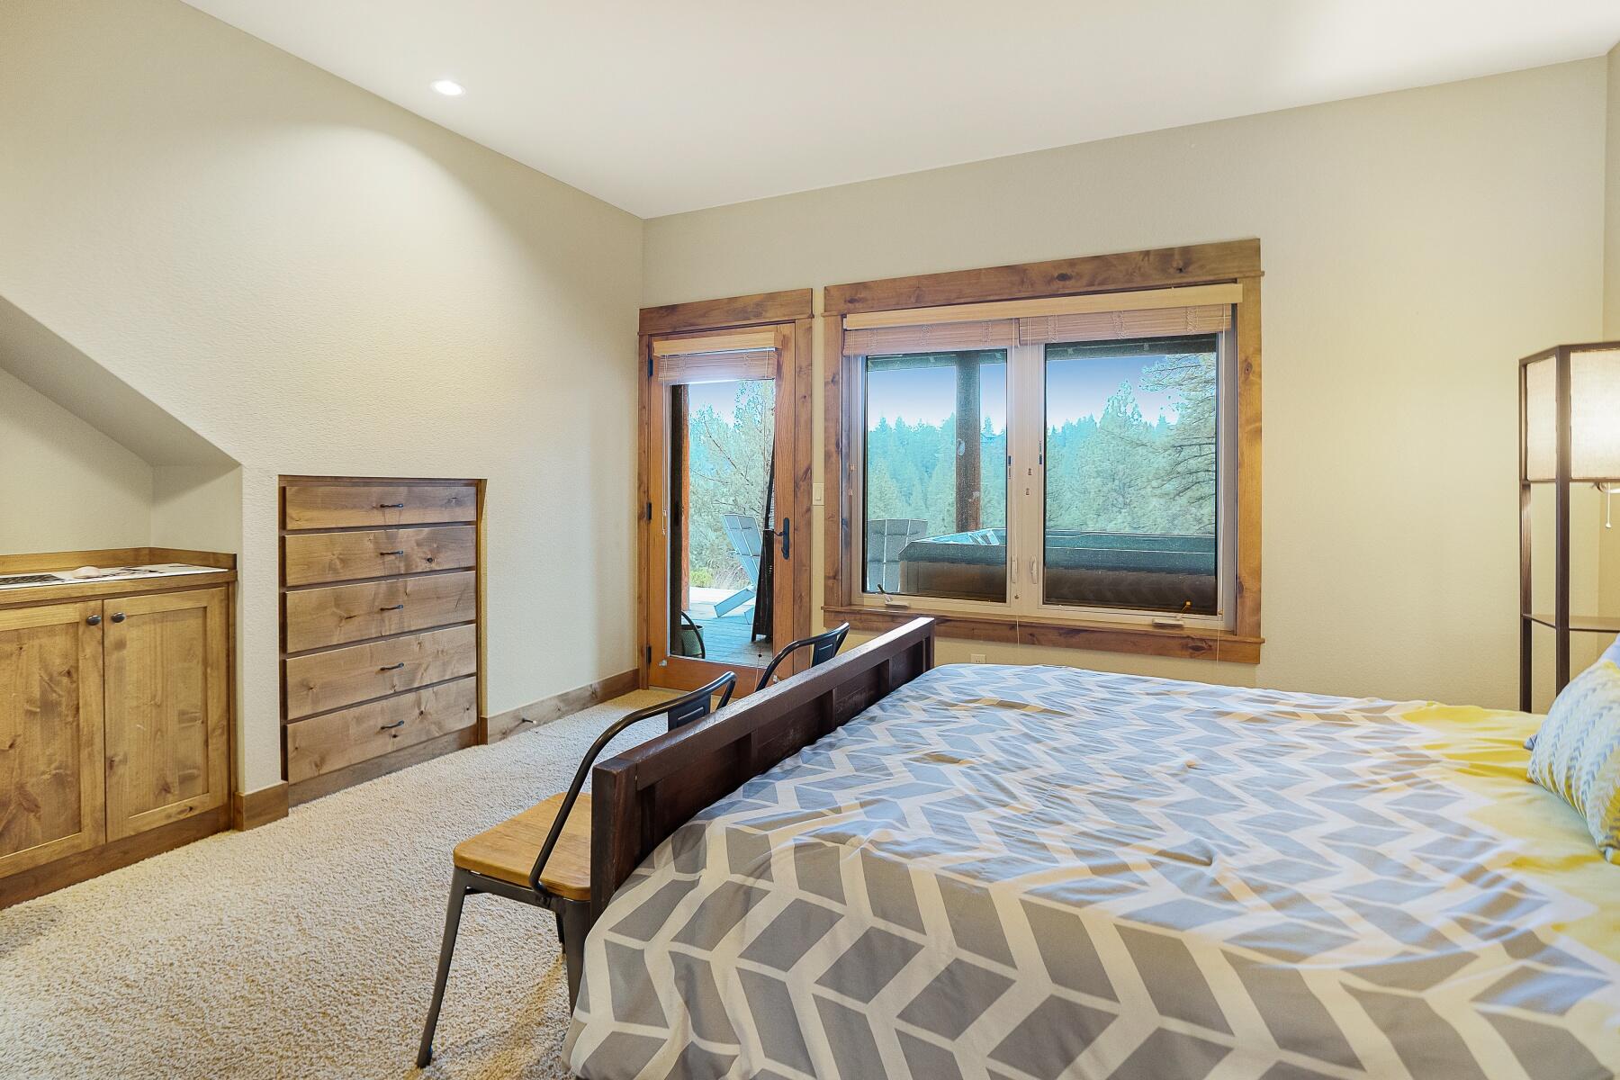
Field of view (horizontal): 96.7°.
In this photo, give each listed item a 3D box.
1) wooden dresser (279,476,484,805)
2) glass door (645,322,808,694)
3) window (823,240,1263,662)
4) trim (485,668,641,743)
[{"bbox_3d":[-1.847,0.343,3.003,0.400,1.200,0.800,2,3,25],"label":"wooden dresser"},{"bbox_3d":[-0.497,-0.143,4.031,0.940,2.040,0.080,2,3,23],"label":"glass door"},{"bbox_3d":[0.980,-0.389,3.383,1.950,1.760,0.130,2,3,23],"label":"window"},{"bbox_3d":[-1.244,0.851,3.767,0.030,0.135,1.080,2,3,25],"label":"trim"}]

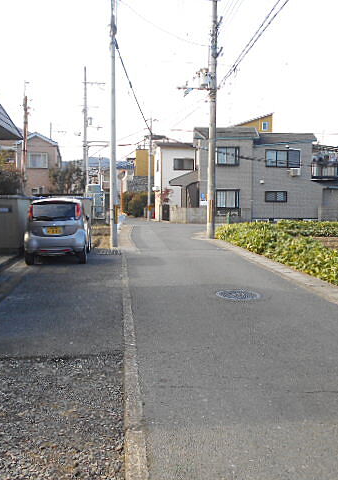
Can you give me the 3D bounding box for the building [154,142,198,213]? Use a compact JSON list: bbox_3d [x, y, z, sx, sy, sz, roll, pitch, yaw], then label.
[{"bbox_3d":[0.542,-5.028,41.235,3.600,6.600,6.000,-1,4,-6],"label":"building"}]

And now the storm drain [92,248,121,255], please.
[{"bbox_3d":[-1.805,0.385,13.952,0.870,0.050,1.150,0,5,-6],"label":"storm drain"}]

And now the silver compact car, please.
[{"bbox_3d":[-2.832,-0.308,12.646,1.475,1.600,3.395,-1,4,-7],"label":"silver compact car"}]

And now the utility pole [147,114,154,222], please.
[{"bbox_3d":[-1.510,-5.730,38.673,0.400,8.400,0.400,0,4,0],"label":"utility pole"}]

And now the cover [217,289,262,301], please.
[{"bbox_3d":[1.136,0.909,7.858,0.720,0.040,0.720,0,5,-6],"label":"cover"}]

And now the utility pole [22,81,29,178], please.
[{"bbox_3d":[-8.732,-5.216,29.139,0.450,8.500,0.420,0,5,-6],"label":"utility pole"}]

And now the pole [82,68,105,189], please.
[{"bbox_3d":[-6.395,-8.133,40.473,2.000,12.400,0.500,0,5,-6],"label":"pole"}]

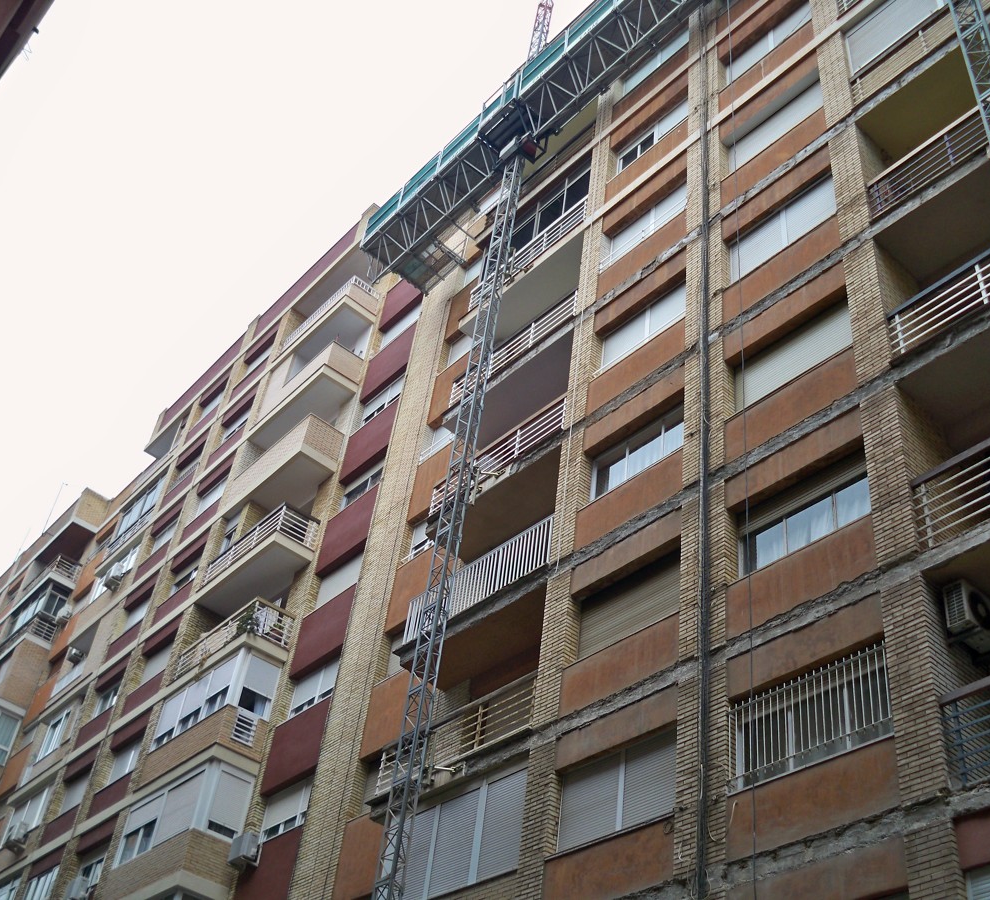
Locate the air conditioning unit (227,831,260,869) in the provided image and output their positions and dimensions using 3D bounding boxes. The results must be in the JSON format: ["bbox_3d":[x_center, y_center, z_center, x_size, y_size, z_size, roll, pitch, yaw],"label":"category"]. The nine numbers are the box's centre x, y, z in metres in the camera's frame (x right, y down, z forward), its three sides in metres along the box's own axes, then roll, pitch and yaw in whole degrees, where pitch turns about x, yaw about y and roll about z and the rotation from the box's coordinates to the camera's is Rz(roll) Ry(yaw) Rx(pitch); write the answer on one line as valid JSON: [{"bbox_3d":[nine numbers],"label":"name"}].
[{"bbox_3d":[-5.047,8.062,24.456,0.297,0.535,0.614,34,-48,-25],"label":"air conditioning unit"}]

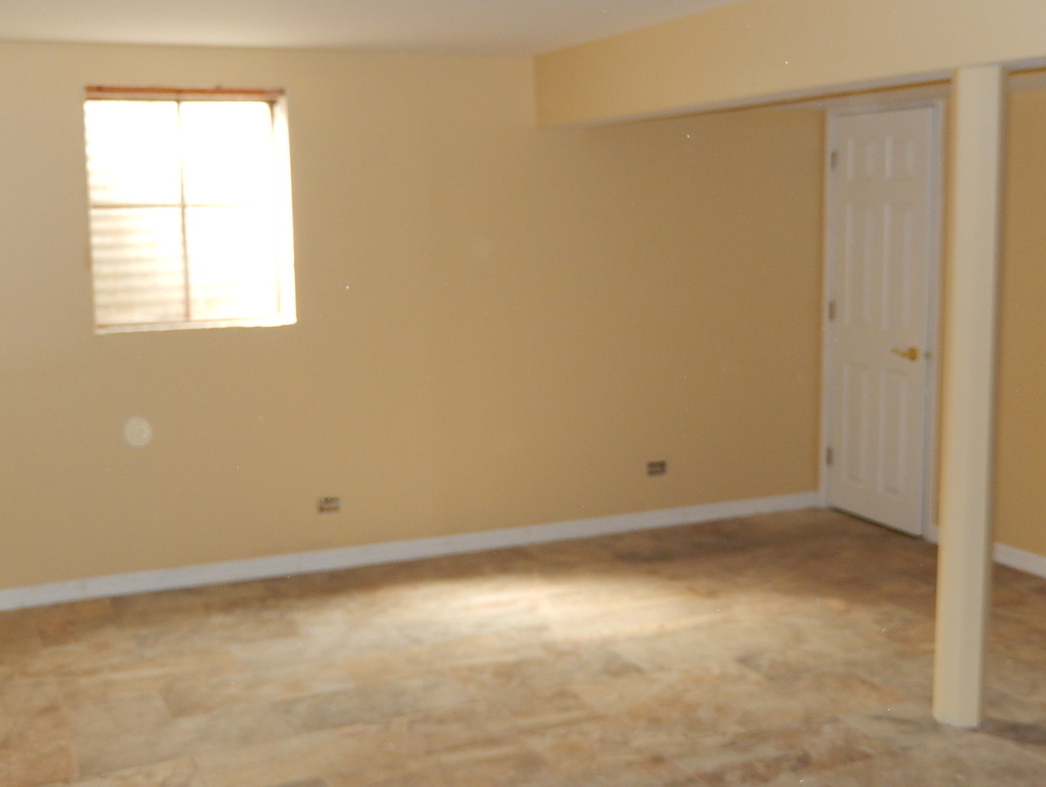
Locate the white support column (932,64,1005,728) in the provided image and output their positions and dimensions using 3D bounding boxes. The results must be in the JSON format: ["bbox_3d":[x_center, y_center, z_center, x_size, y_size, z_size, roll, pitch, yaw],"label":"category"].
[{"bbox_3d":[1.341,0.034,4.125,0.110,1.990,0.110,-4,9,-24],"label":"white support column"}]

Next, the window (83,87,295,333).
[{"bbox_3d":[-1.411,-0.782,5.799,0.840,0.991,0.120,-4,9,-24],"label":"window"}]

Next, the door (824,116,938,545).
[{"bbox_3d":[1.752,-0.362,6.744,0.060,2.040,0.775,-4,9,-24],"label":"door"}]

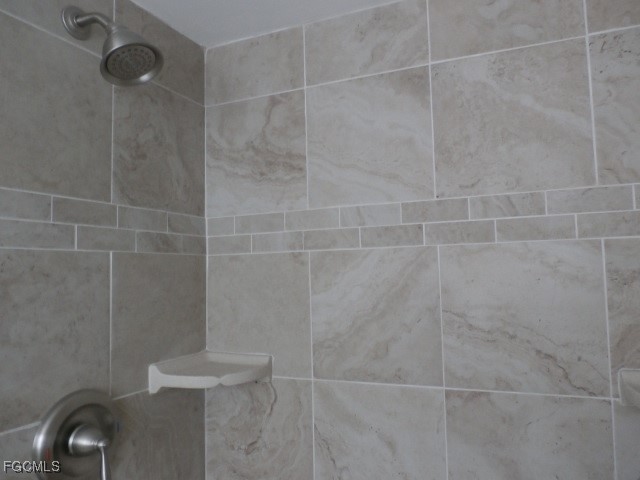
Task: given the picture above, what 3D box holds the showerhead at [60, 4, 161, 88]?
[{"bbox_3d":[-0.414,-0.401,0.919,0.196,0.175,0.118,-3,-4,23],"label":"showerhead"}]

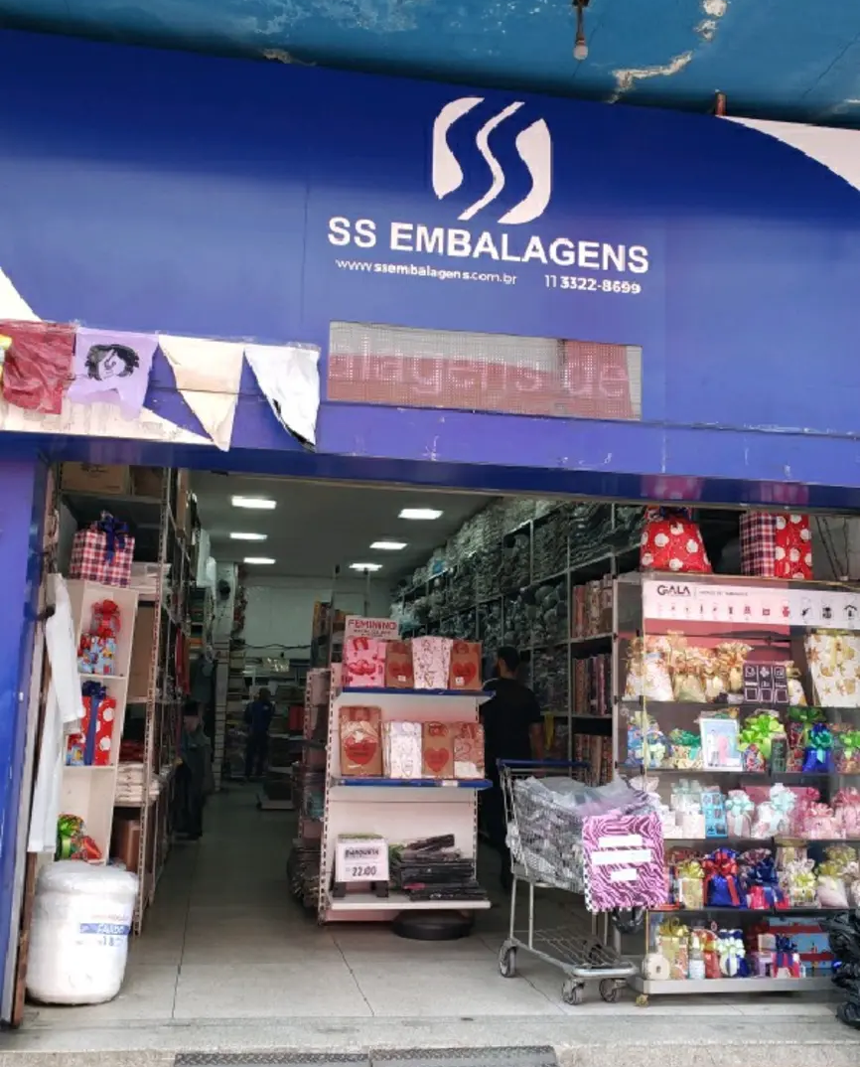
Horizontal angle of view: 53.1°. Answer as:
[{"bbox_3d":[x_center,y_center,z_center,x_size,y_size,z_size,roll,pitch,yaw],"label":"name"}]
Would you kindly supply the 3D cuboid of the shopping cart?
[{"bbox_3d":[0.647,1.596,4.044,0.500,1.000,0.850,4,-11,-13],"label":"shopping cart"}]

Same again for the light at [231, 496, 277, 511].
[{"bbox_3d":[-1.904,-0.322,9.300,0.470,0.060,0.450,4,-11,-13],"label":"light"}]

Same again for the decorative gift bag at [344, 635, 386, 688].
[{"bbox_3d":[-0.364,0.719,4.784,0.220,0.282,0.100,4,-11,-11],"label":"decorative gift bag"}]

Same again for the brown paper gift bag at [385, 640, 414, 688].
[{"bbox_3d":[-0.178,0.733,4.816,0.166,0.266,0.090,4,-11,-11],"label":"brown paper gift bag"}]

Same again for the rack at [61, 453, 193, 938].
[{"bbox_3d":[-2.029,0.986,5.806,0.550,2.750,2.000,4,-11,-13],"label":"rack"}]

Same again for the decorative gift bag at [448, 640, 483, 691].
[{"bbox_3d":[0.208,0.813,5.273,0.213,0.298,0.090,4,-12,-10],"label":"decorative gift bag"}]

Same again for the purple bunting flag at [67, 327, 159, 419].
[{"bbox_3d":[-1.234,-0.624,3.347,0.325,0.355,0.040,3,-11,-7],"label":"purple bunting flag"}]

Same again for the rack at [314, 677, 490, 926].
[{"bbox_3d":[-0.131,1.571,5.120,0.955,1.440,0.370,4,-12,-10],"label":"rack"}]

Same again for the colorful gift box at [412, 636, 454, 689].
[{"bbox_3d":[0.009,0.793,5.239,0.247,0.314,0.090,4,-12,-10],"label":"colorful gift box"}]

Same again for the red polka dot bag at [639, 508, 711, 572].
[{"bbox_3d":[1.233,0.037,4.320,0.340,0.370,0.200,3,-11,-7],"label":"red polka dot bag"}]

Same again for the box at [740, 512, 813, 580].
[{"bbox_3d":[1.800,0.068,4.485,0.290,0.360,0.200,4,-11,-13],"label":"box"}]

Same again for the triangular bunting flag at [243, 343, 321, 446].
[{"bbox_3d":[-0.608,-0.564,3.497,0.314,0.420,0.050,3,-12,-7],"label":"triangular bunting flag"}]

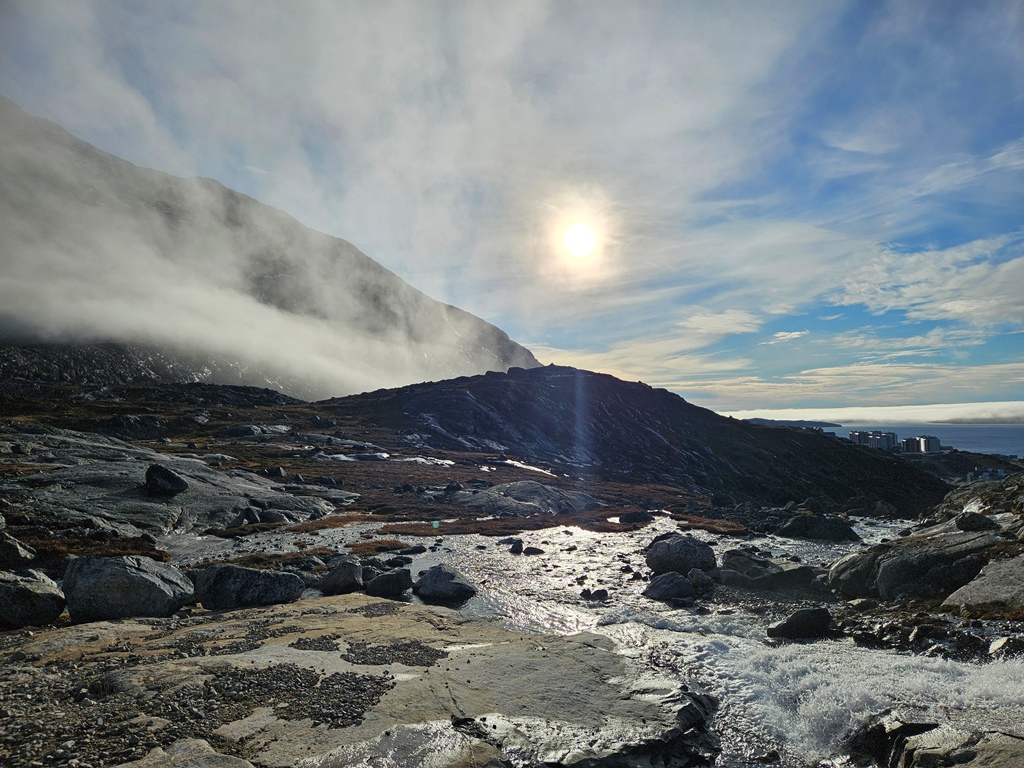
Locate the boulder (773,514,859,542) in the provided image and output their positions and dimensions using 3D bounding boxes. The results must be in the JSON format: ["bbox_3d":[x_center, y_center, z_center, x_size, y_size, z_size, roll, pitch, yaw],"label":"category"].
[{"bbox_3d":[5.680,2.670,12.700,1.480,0.440,0.950,0,-3,-3],"label":"boulder"}]

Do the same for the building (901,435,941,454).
[{"bbox_3d":[691.000,102.500,1150.000,52.000,28.000,24.000,-1,-4,16],"label":"building"}]

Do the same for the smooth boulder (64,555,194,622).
[{"bbox_3d":[-3.870,2.040,7.000,1.140,0.570,0.780,0,-3,-6],"label":"smooth boulder"}]

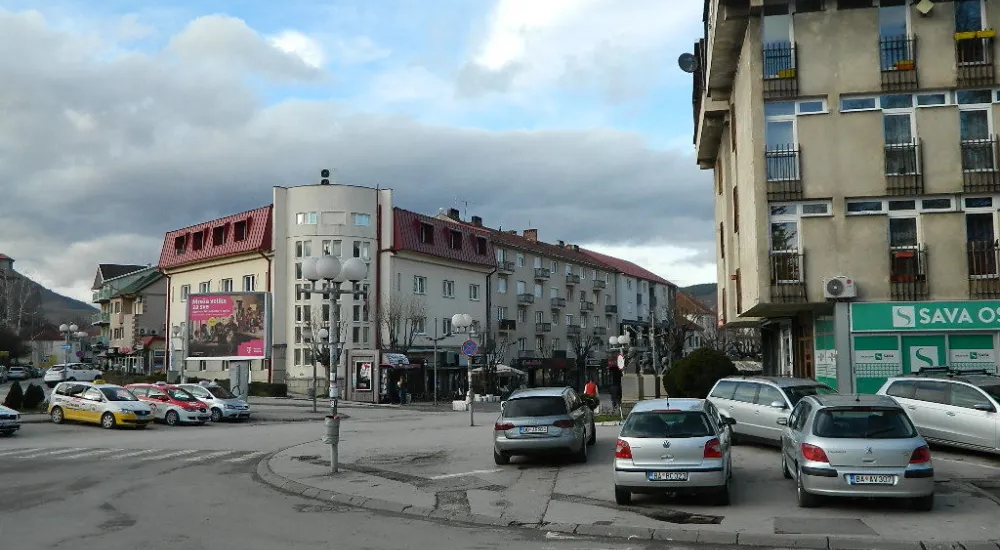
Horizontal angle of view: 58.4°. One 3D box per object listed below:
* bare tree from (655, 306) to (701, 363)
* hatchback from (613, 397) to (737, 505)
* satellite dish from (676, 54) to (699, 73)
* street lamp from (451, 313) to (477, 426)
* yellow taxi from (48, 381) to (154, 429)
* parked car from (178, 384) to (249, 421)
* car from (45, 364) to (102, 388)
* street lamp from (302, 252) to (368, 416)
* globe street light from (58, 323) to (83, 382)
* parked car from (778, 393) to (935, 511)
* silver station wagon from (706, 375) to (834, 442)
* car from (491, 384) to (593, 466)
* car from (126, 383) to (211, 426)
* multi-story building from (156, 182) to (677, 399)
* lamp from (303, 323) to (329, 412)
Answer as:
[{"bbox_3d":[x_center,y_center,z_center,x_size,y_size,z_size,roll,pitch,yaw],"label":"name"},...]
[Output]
[{"bbox_3d":[11.398,4.768,56.793,2.900,5.801,2.900,-1,-5,0],"label":"bare tree"},{"bbox_3d":[2.810,2.690,14.260,1.650,1.470,3.900,-3,-6,14],"label":"hatchback"},{"bbox_3d":[7.539,-8.481,35.910,0.850,0.850,0.450,-1,-5,6],"label":"satellite dish"},{"bbox_3d":[-1.213,3.511,33.219,1.120,4.130,1.100,-1,-5,5],"label":"street lamp"},{"bbox_3d":[-15.550,5.060,35.150,4.400,1.650,1.790,-1,-5,24],"label":"yellow taxi"},{"bbox_3d":[-13.120,5.760,41.000,4.200,1.580,1.770,-1,-5,30],"label":"parked car"},{"bbox_3d":[-30.600,7.220,64.600,1.820,1.660,4.420,-2,-5,17],"label":"car"},{"bbox_3d":[-3.190,1.689,17.220,1.270,4.173,1.270,-1,-5,1],"label":"street lamp"},{"bbox_3d":[-24.550,4.810,51.000,1.220,4.050,1.220,0,-5,0],"label":"globe street light"},{"bbox_3d":[5.360,2.570,13.750,1.750,1.510,4.220,-1,-5,13],"label":"parked car"},{"bbox_3d":[6.500,3.110,20.150,1.750,1.500,4.680,1,-5,-20],"label":"silver station wagon"},{"bbox_3d":[1.030,3.110,19.050,1.830,1.440,4.700,-1,-5,10],"label":"car"},{"bbox_3d":[-14.000,5.430,37.700,4.300,1.580,1.770,-2,-5,24],"label":"car"},{"bbox_3d":[-3.362,5.012,108.756,27.000,15.300,90.000,-2,-5,23],"label":"multi-story building"},{"bbox_3d":[-8.900,4.610,43.200,1.220,4.000,1.220,0,-5,0],"label":"lamp"}]

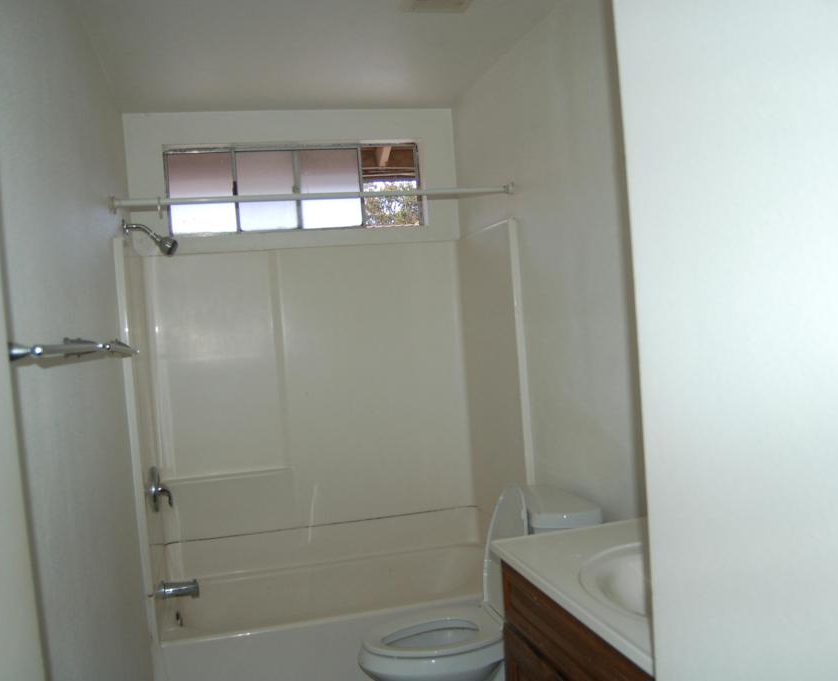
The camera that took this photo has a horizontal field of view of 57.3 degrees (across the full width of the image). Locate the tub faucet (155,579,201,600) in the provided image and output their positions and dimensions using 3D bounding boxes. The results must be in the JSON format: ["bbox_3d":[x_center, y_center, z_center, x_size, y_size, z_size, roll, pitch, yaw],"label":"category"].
[{"bbox_3d":[-0.964,0.992,3.066,0.155,0.078,0.065,-5,2,-14],"label":"tub faucet"}]

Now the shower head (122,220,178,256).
[{"bbox_3d":[-1.058,-0.405,3.028,0.197,0.145,0.075,-5,2,-14],"label":"shower head"}]

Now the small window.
[{"bbox_3d":[-0.563,-0.715,3.602,1.180,0.390,0.070,-5,2,-14],"label":"small window"}]

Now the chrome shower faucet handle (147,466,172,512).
[{"bbox_3d":[-1.055,0.605,3.132,0.080,0.185,0.150,-5,2,-14],"label":"chrome shower faucet handle"}]

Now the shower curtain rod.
[{"bbox_3d":[-0.355,-0.538,2.871,1.500,0.052,0.052,-5,2,-14],"label":"shower curtain rod"}]

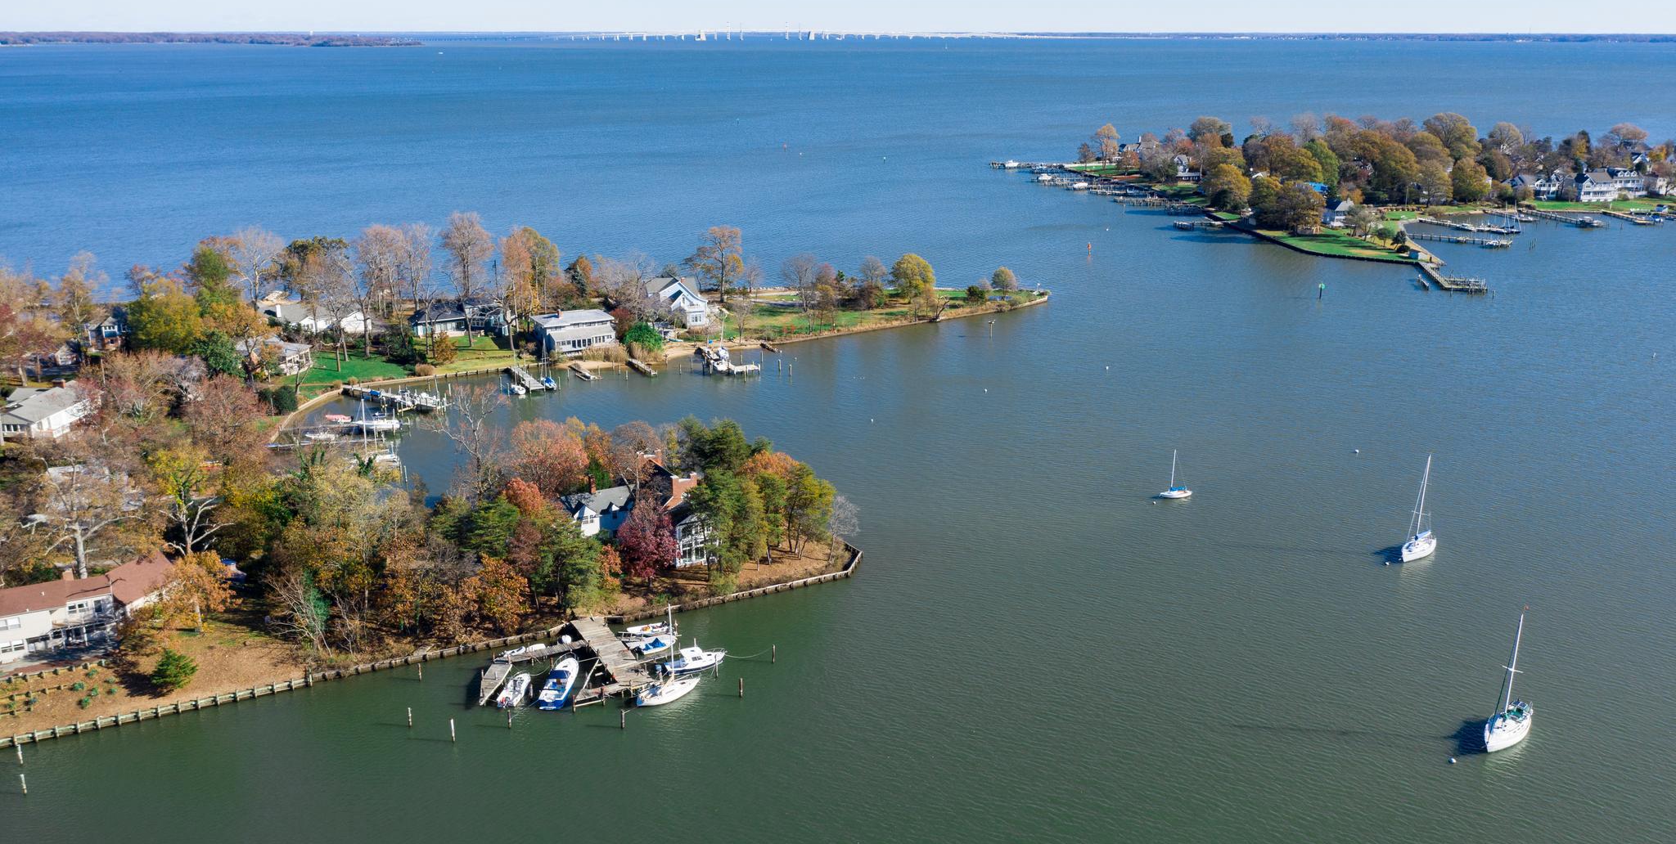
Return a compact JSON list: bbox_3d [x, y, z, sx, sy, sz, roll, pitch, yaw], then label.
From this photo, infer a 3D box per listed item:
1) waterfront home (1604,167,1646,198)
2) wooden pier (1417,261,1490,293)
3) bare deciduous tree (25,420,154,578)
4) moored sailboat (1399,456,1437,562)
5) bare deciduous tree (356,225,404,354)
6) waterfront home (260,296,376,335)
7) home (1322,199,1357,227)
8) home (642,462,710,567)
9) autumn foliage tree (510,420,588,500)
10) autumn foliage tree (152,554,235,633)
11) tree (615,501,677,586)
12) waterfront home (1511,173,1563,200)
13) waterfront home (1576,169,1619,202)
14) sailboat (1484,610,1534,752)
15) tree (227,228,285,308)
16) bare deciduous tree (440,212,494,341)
[{"bbox_3d":[325.220,-99.160,539.810,13.000,10.300,8.500,-3,17,-11],"label":"waterfront home"},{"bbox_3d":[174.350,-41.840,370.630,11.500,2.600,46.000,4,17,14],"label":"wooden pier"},{"bbox_3d":[-81.603,9.785,142.432,14.539,20.001,14.539,0,17,0],"label":"bare deciduous tree"},{"bbox_3d":[79.730,11.360,176.930,8.800,14.300,2.900,-12,21,-35],"label":"moored sailboat"},{"bbox_3d":[-92.807,-26.548,264.668,10.076,26.973,10.076,0,17,0],"label":"bare deciduous tree"},{"bbox_3d":[-116.470,-24.520,292.930,24.500,5.800,12.000,-5,17,-16],"label":"waterfront home"},{"bbox_3d":[172.990,-72.230,450.670,8.600,8.700,8.000,-3,17,-11],"label":"home"},{"bbox_3d":[-21.250,11.220,171.570,8.300,11.300,13.000,-9,19,-29],"label":"home"},{"bbox_3d":[-39.522,6.061,177.954,10.706,13.216,10.706,0,17,0],"label":"autumn foliage tree"},{"bbox_3d":[-72.220,19.070,145.730,9.000,9.300,8.600,0,17,0],"label":"autumn foliage tree"},{"bbox_3d":[-22.763,14.504,154.953,7.147,11.134,7.147,0,17,0],"label":"tree"},{"bbox_3d":[282.840,-95.880,529.680,15.000,9.800,11.000,-4,17,-12],"label":"waterfront home"},{"bbox_3d":[302.420,-93.690,519.980,14.000,11.200,9.000,0,17,-2],"label":"waterfront home"},{"bbox_3d":[66.200,24.982,127.026,8.900,13.200,2.900,-14,22,-39],"label":"sailboat"},{"bbox_3d":[-136.120,-34.740,304.090,13.180,21.920,12.910,-7,18,-23],"label":"tree"},{"bbox_3d":[-84.680,-34.710,297.780,12.050,26.580,11.800,-5,17,-15],"label":"bare deciduous tree"}]

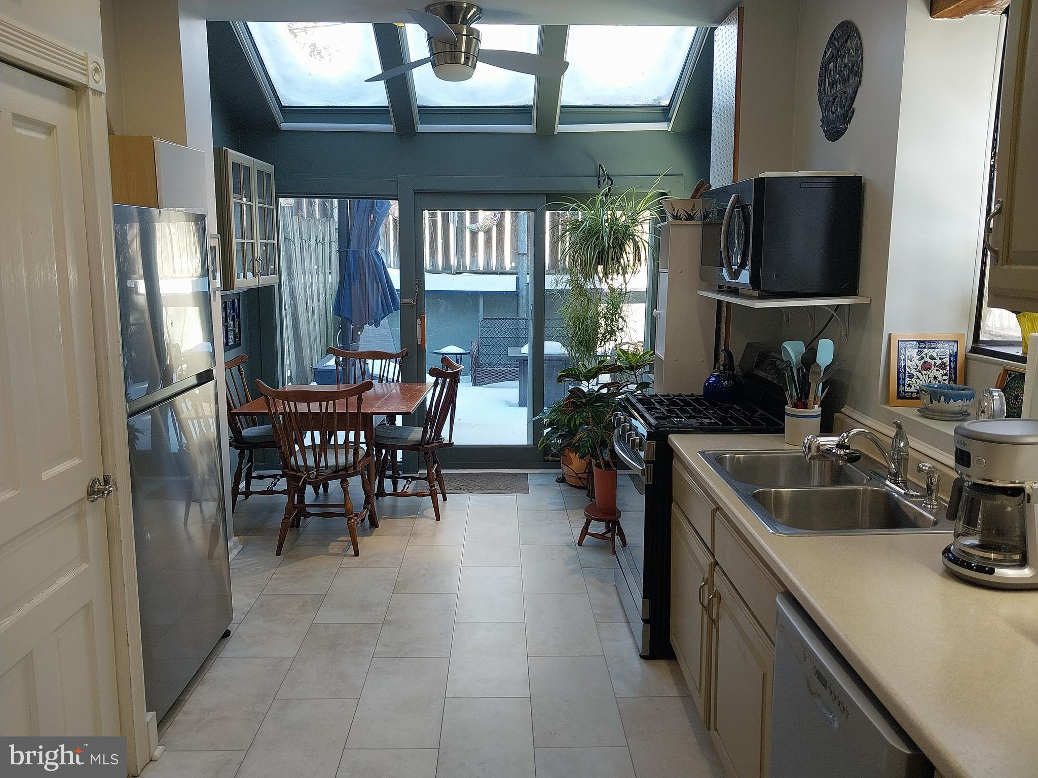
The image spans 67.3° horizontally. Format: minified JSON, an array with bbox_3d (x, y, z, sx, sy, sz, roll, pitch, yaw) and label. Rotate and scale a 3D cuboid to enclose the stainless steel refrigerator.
[{"bbox_3d":[-1.599,0.254,2.839,0.754,1.778,0.780,0,11,-1],"label":"stainless steel refrigerator"}]

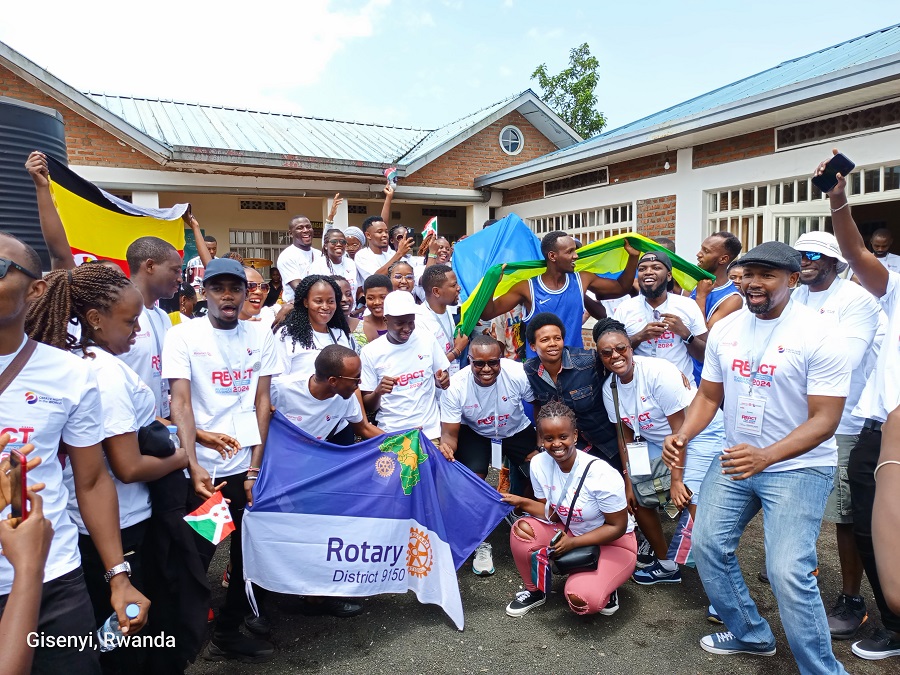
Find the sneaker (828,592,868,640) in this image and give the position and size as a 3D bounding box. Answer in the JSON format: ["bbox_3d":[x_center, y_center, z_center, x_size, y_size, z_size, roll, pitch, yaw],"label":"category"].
[{"bbox_3d":[1.806,1.244,2.949,0.300,0.130,0.110,-5,7,-43],"label":"sneaker"}]

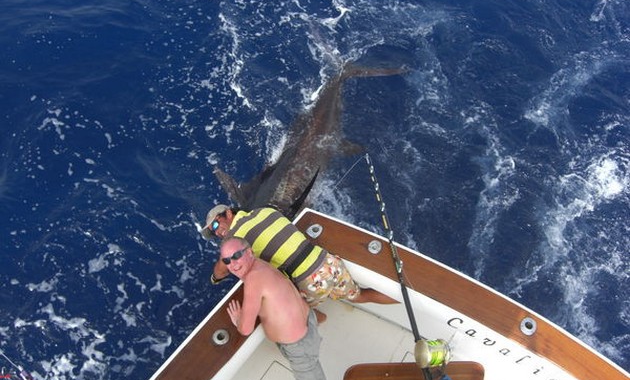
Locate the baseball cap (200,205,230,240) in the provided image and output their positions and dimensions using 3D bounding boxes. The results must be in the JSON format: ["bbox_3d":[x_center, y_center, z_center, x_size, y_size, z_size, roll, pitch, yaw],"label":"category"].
[{"bbox_3d":[-0.672,0.210,4.600,0.260,0.180,0.140,-39,58,-17],"label":"baseball cap"}]

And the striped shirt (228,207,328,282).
[{"bbox_3d":[-0.235,0.360,4.450,0.460,0.280,0.620,-29,48,-33],"label":"striped shirt"}]

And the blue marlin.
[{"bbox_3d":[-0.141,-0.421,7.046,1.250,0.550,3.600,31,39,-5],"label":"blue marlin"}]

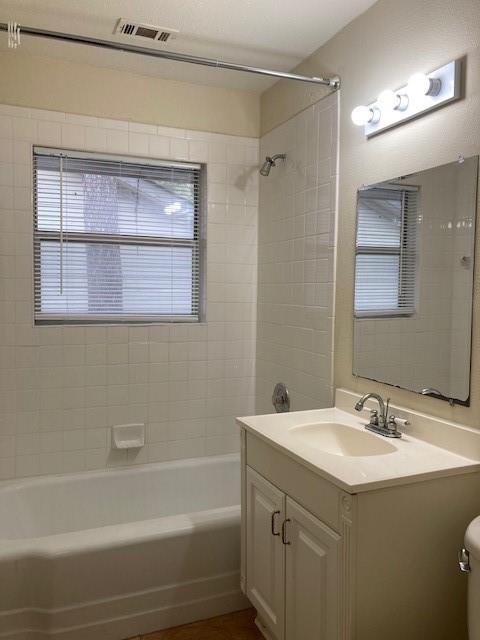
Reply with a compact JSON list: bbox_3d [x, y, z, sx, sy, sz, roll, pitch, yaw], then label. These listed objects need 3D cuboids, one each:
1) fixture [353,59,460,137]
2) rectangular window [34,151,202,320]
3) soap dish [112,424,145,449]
[{"bbox_3d":[0.531,-0.752,1.780,0.130,0.115,0.457,-1,3,-22],"label":"fixture"},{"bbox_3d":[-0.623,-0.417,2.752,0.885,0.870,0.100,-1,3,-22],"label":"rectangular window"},{"bbox_3d":[-0.589,0.620,2.731,0.160,0.110,0.075,-1,3,-22],"label":"soap dish"}]

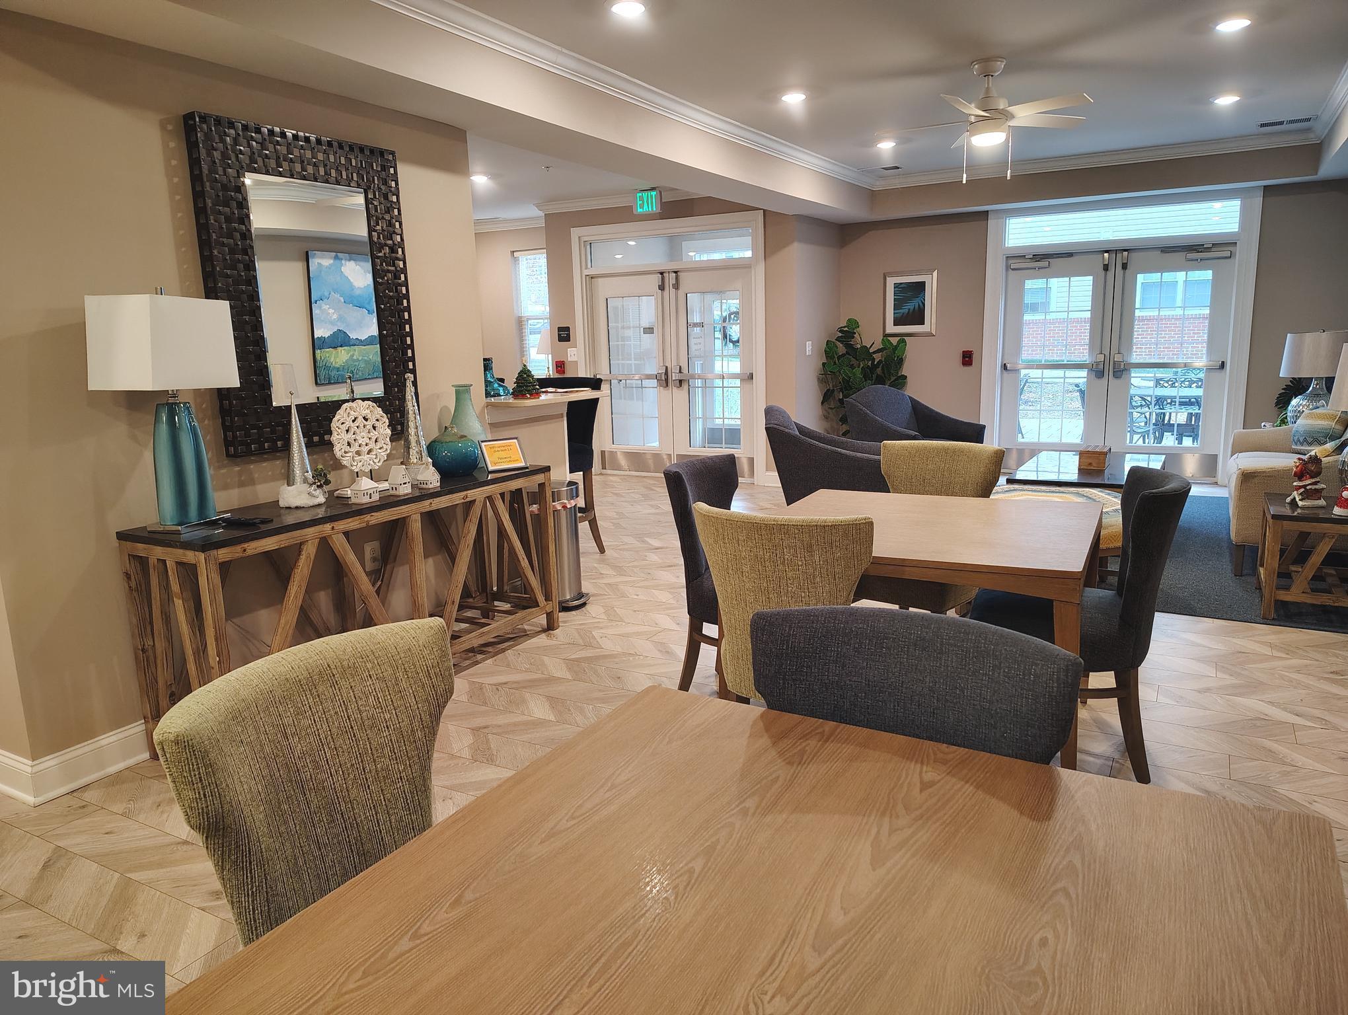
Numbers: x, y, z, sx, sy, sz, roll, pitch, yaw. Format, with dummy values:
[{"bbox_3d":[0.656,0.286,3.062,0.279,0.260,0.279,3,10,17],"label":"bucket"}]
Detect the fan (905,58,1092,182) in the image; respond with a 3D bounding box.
[{"bbox_3d":[1.687,-2.076,5.043,1.200,0.620,1.200,4,12,29],"label":"fan"}]

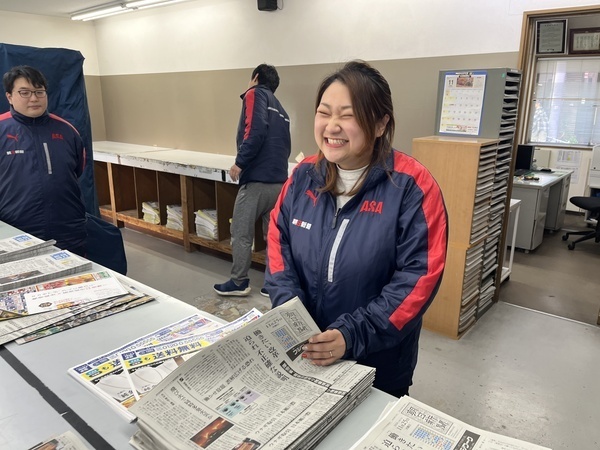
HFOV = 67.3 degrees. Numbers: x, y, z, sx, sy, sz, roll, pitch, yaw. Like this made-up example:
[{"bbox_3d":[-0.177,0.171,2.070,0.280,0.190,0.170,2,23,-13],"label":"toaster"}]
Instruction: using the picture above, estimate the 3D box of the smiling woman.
[{"bbox_3d":[0.127,0.388,1.257,0.520,1.610,0.410,10,18,32],"label":"smiling woman"}]

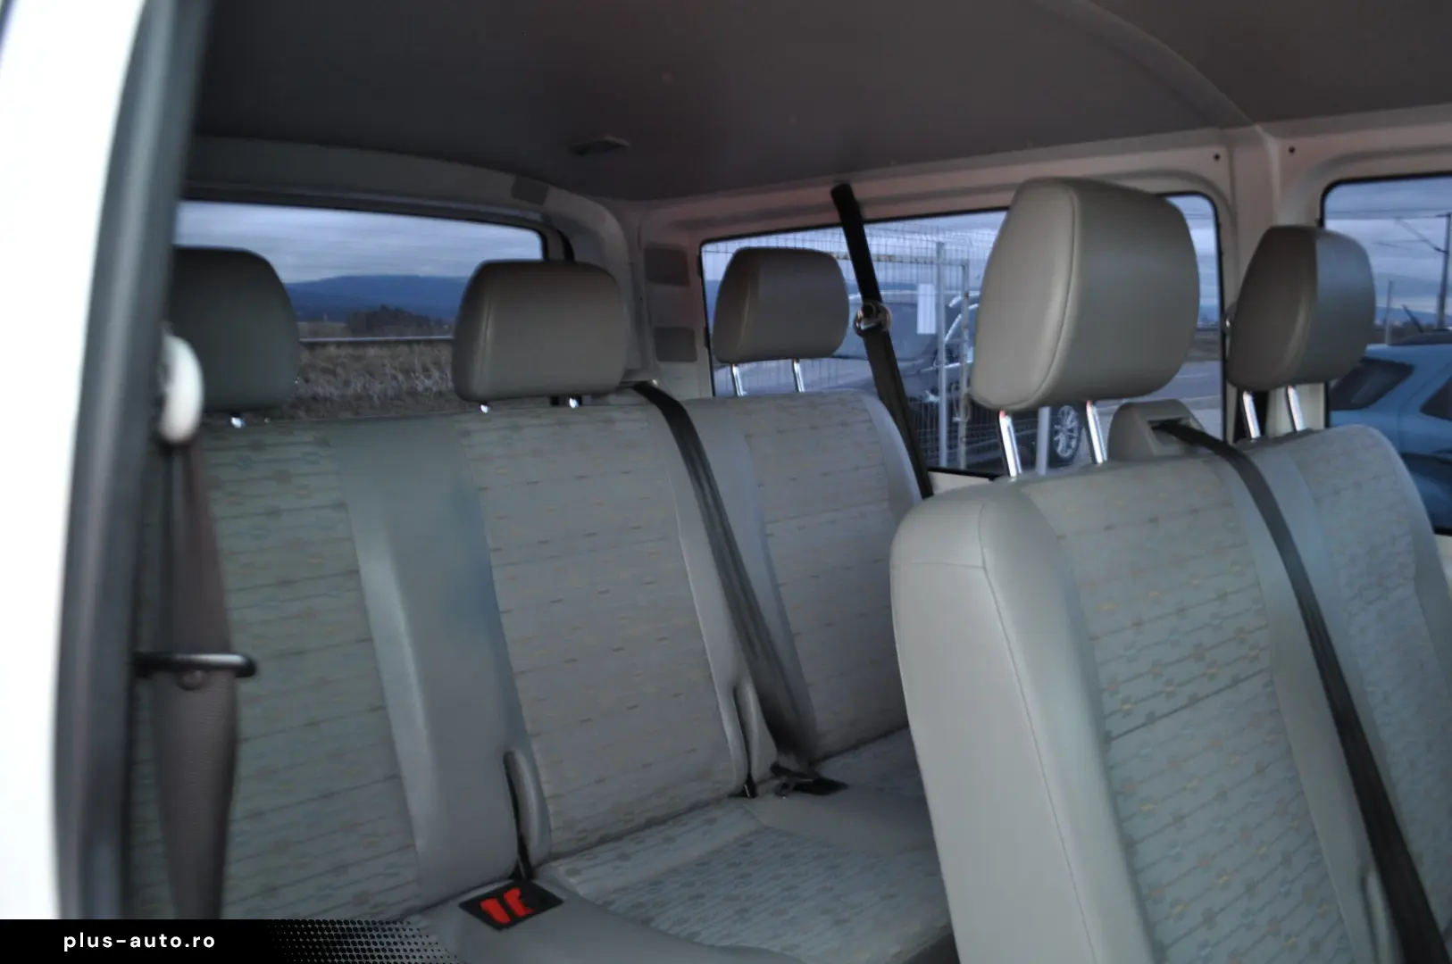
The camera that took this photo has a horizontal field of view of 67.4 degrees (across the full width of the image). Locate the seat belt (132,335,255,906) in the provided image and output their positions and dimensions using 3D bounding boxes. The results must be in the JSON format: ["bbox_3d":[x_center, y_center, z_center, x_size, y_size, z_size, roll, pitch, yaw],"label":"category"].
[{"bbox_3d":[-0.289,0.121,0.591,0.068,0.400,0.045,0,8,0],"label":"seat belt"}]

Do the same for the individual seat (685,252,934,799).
[{"bbox_3d":[0.263,0.134,1.746,0.500,1.020,0.660,-7,11,-41],"label":"individual seat"}]

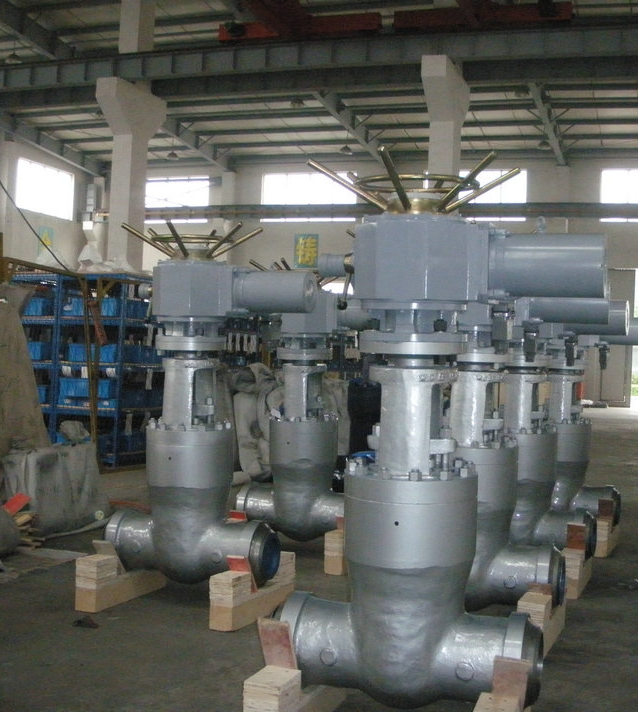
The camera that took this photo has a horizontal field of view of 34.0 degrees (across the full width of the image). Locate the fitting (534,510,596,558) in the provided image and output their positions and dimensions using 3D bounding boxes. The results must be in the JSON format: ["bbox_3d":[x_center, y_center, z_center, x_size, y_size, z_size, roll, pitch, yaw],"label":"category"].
[{"bbox_3d":[1.802,1.285,7.539,0.351,0.369,0.369,2,-1,19],"label":"fitting"}]

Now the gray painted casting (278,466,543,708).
[{"bbox_3d":[0.362,0.936,4.249,1.103,1.000,0.541,2,-1,16],"label":"gray painted casting"}]

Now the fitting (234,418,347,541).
[{"bbox_3d":[-0.135,0.973,8.280,1.103,1.000,0.541,2,-1,18],"label":"fitting"}]

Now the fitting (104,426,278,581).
[{"bbox_3d":[-0.824,0.928,6.516,1.103,1.000,0.541,2,-1,17],"label":"fitting"}]

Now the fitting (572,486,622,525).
[{"bbox_3d":[2.505,1.330,9.257,0.351,0.369,0.369,2,-1,17],"label":"fitting"}]

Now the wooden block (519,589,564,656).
[{"bbox_3d":[1.280,1.488,5.945,0.140,0.285,0.710,2,-1,20],"label":"wooden block"}]

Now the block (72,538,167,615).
[{"bbox_3d":[-1.256,1.369,6.707,0.140,0.380,0.820,2,-1,20],"label":"block"}]

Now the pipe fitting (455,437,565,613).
[{"bbox_3d":[0.859,0.975,6.033,1.103,1.000,0.541,2,-1,17],"label":"pipe fitting"}]

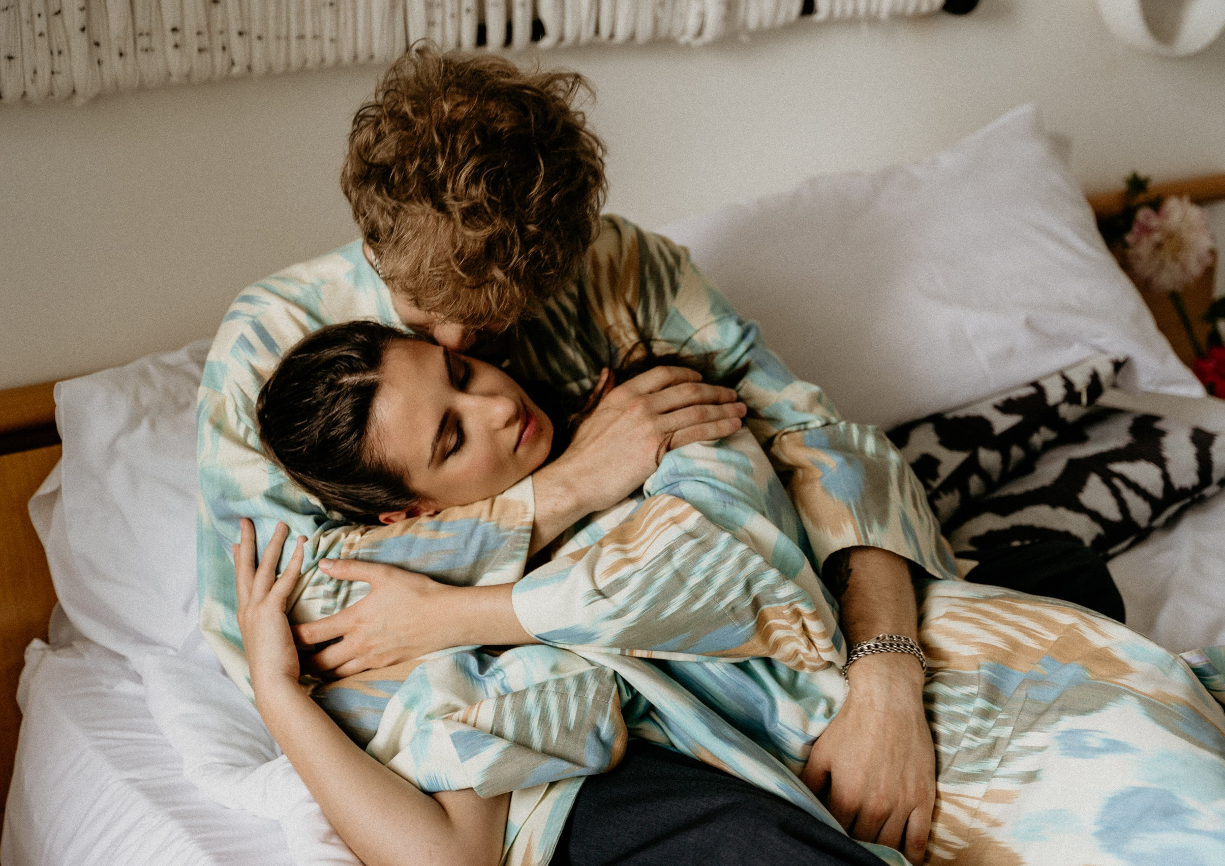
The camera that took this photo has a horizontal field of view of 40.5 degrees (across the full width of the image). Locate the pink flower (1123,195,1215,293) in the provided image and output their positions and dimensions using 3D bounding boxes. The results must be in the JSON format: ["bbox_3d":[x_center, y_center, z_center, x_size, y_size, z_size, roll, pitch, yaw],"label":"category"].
[{"bbox_3d":[0.664,-0.225,1.983,0.108,0.112,0.070,6,8,18],"label":"pink flower"}]

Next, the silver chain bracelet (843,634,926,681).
[{"bbox_3d":[0.228,0.189,1.385,0.067,0.052,0.025,-3,52,7],"label":"silver chain bracelet"}]

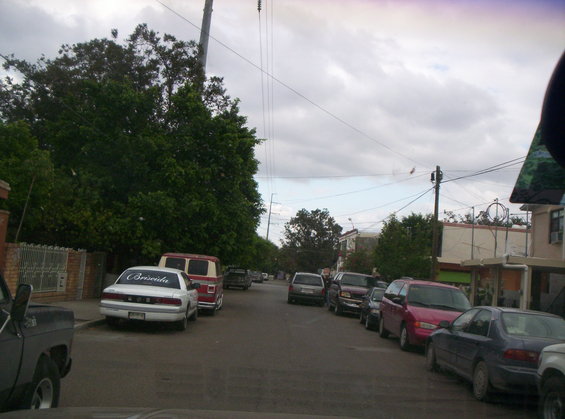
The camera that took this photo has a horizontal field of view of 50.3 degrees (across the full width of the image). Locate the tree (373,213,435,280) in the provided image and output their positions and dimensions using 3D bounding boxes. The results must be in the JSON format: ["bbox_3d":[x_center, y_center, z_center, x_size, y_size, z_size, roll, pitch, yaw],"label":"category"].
[{"bbox_3d":[6.333,2.815,31.010,3.600,5.217,3.600,5,-6,-1],"label":"tree"}]

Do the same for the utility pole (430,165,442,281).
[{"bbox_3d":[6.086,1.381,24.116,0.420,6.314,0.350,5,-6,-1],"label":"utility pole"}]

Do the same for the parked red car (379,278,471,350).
[{"bbox_3d":[3.874,2.785,16.238,1.900,1.730,5.050,5,-6,0],"label":"parked red car"}]

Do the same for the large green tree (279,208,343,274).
[{"bbox_3d":[3.777,5.135,79.995,8.200,10.578,8.000,5,-6,-1],"label":"large green tree"}]

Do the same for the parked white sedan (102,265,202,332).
[{"bbox_3d":[-3.289,2.325,16.253,1.940,1.440,5.200,5,-6,-2],"label":"parked white sedan"}]

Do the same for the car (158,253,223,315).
[{"bbox_3d":[-3.168,2.632,21.659,2.020,2.000,4.950,5,-6,-2],"label":"car"}]

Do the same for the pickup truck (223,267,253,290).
[{"bbox_3d":[-3.676,5.714,50.013,1.960,1.820,5.300,5,-6,-1],"label":"pickup truck"}]

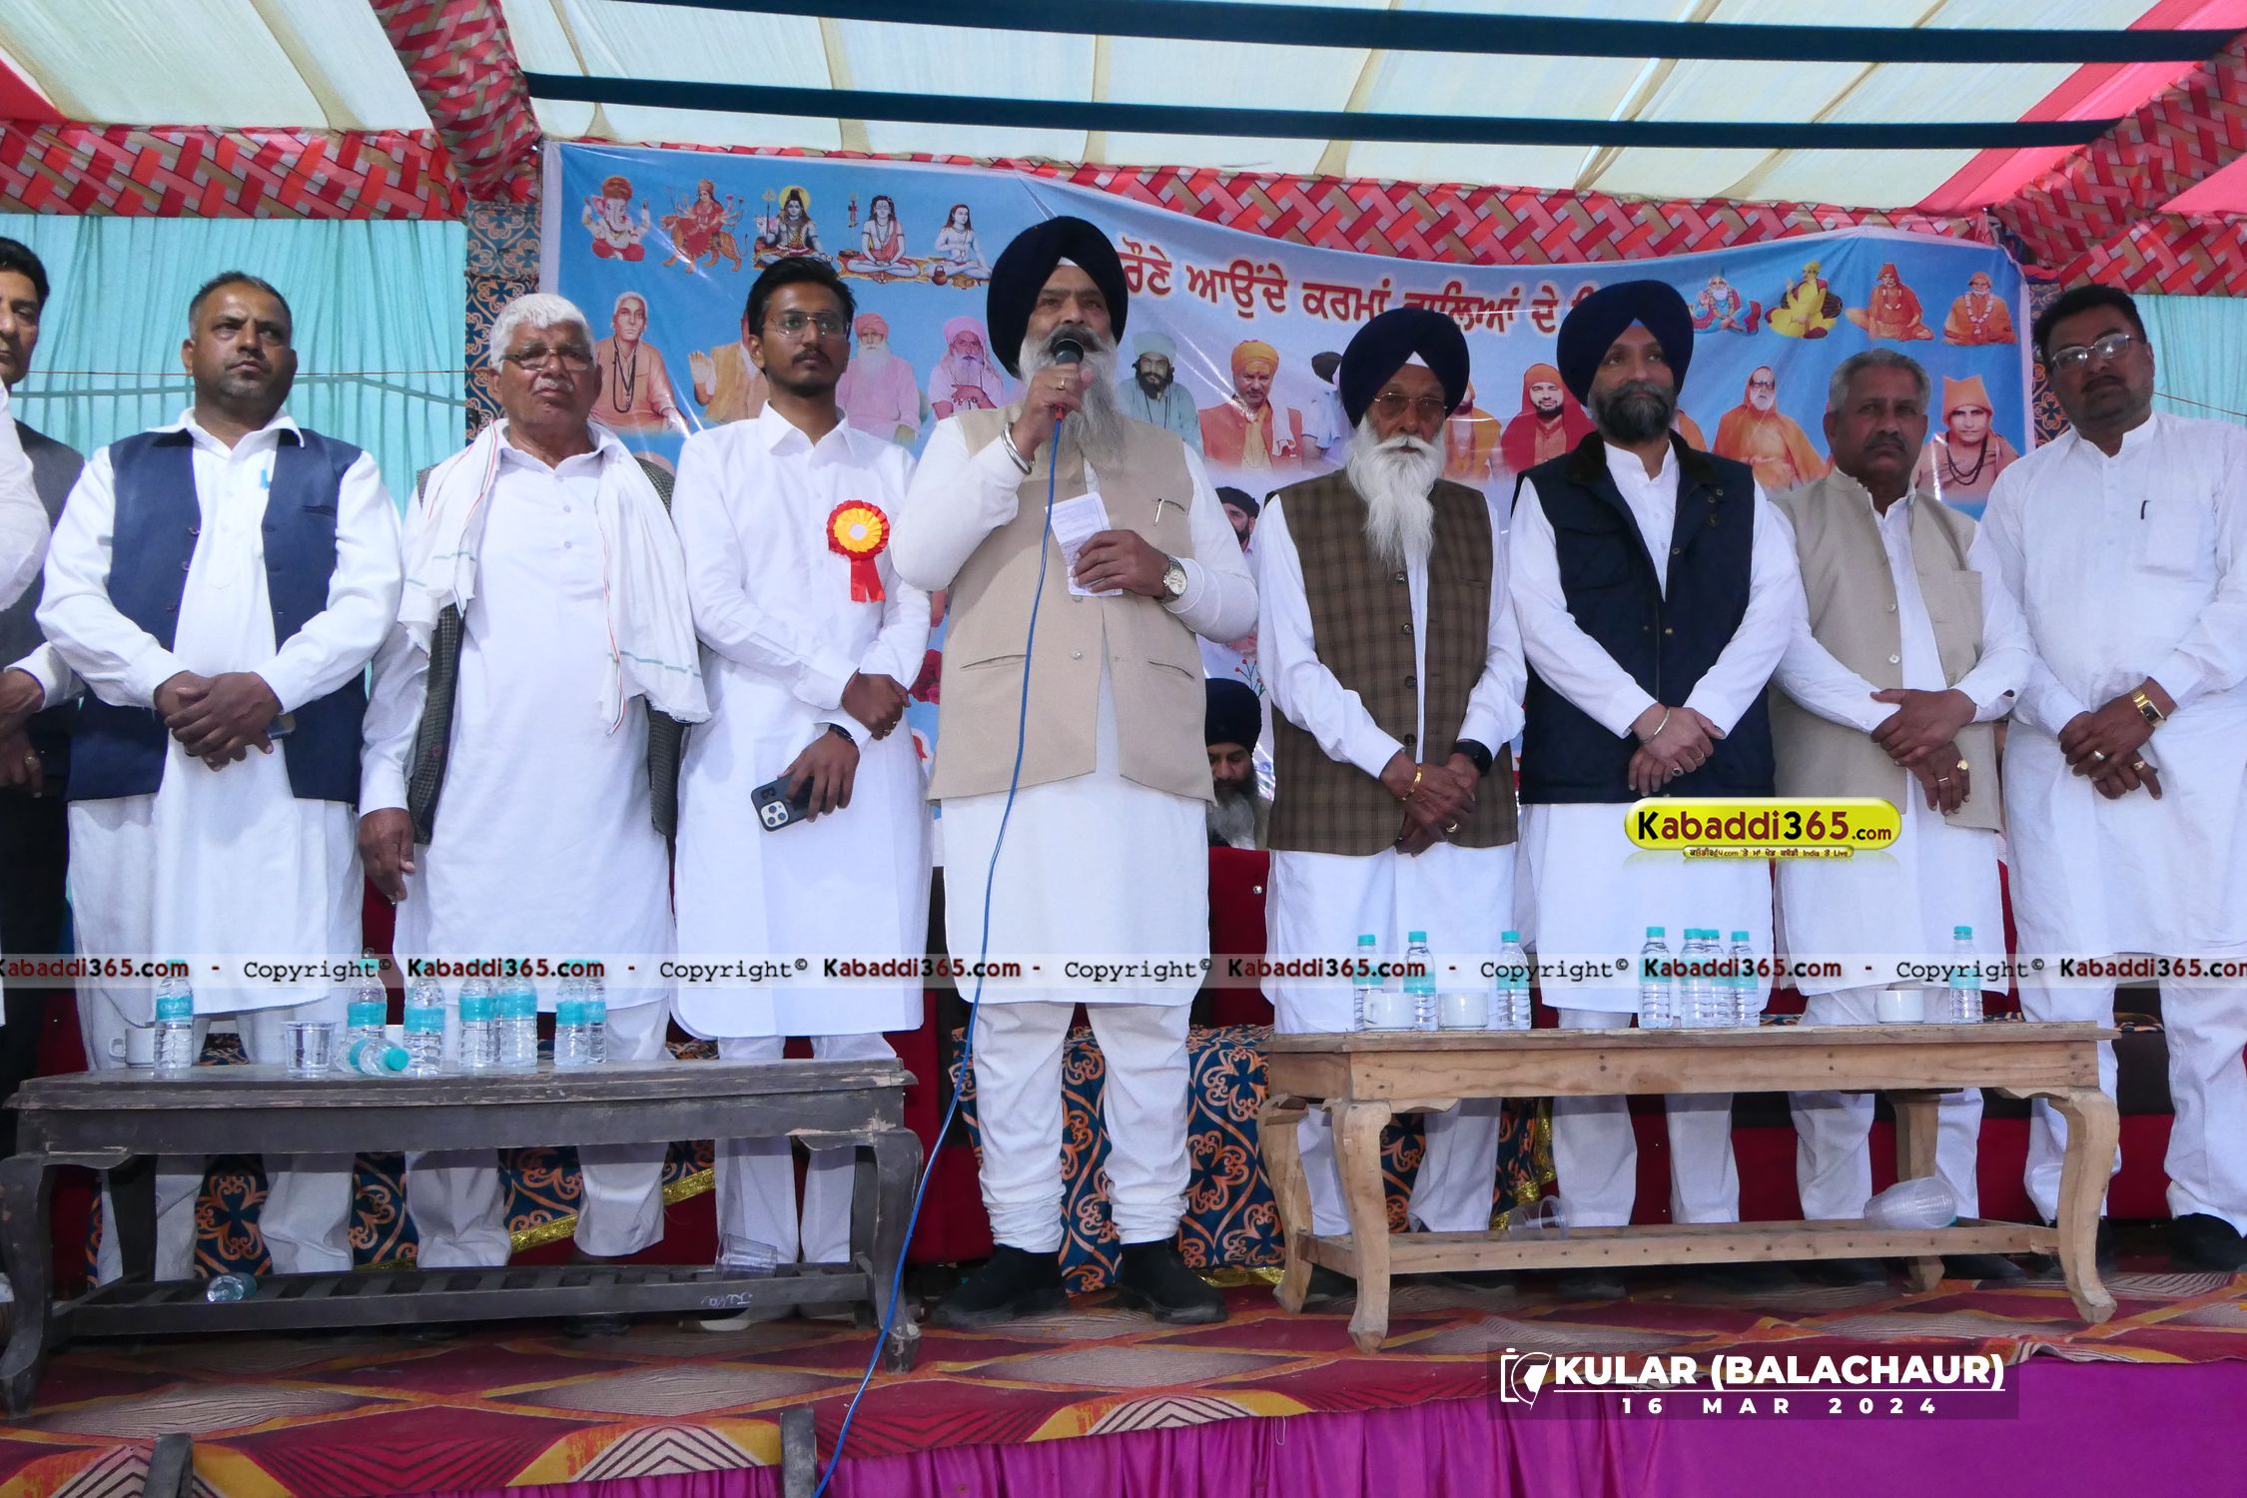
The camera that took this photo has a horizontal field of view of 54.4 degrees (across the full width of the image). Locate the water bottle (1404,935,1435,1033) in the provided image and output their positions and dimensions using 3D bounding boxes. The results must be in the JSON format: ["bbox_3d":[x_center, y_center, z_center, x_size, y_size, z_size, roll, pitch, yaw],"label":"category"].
[{"bbox_3d":[0.475,0.371,3.500,0.057,0.162,0.057,-1,-6,0],"label":"water bottle"}]

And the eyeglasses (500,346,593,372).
[{"bbox_3d":[-0.987,-0.649,3.736,0.140,0.042,0.140,1,-5,-20],"label":"eyeglasses"}]

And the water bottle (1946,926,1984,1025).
[{"bbox_3d":[1.386,0.372,3.600,0.057,0.162,0.057,-1,-6,0],"label":"water bottle"}]

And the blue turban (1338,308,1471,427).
[{"bbox_3d":[0.505,-0.686,3.930,0.230,0.200,0.260,2,-8,-8],"label":"blue turban"}]

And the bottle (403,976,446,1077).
[{"bbox_3d":[-0.933,0.360,2.920,0.054,0.155,0.054,-1,-7,0],"label":"bottle"}]

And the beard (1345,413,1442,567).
[{"bbox_3d":[0.477,-0.454,3.840,0.165,0.260,0.130,2,-5,-8],"label":"beard"}]

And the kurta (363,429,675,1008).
[{"bbox_3d":[-0.998,-0.067,3.632,0.530,0.975,0.330,2,-8,-20],"label":"kurta"}]

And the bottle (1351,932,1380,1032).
[{"bbox_3d":[0.391,0.377,3.530,0.057,0.162,0.057,-1,-6,0],"label":"bottle"}]

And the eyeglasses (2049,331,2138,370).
[{"bbox_3d":[1.787,-0.714,4.011,0.138,0.045,0.140,-15,-14,26],"label":"eyeglasses"}]

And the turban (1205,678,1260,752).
[{"bbox_3d":[0.280,-0.085,5.850,0.190,0.190,0.220,-1,3,8],"label":"turban"}]

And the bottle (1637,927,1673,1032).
[{"bbox_3d":[0.818,0.352,3.361,0.051,0.160,0.051,-1,-7,0],"label":"bottle"}]

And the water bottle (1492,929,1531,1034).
[{"bbox_3d":[0.623,0.371,3.500,0.057,0.162,0.057,-1,-6,0],"label":"water bottle"}]

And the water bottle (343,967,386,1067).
[{"bbox_3d":[-1.084,0.382,3.130,0.057,0.162,0.057,-1,-6,0],"label":"water bottle"}]

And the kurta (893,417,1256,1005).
[{"bbox_3d":[-0.077,-0.086,3.663,0.570,1.023,0.380,0,-8,-9],"label":"kurta"}]

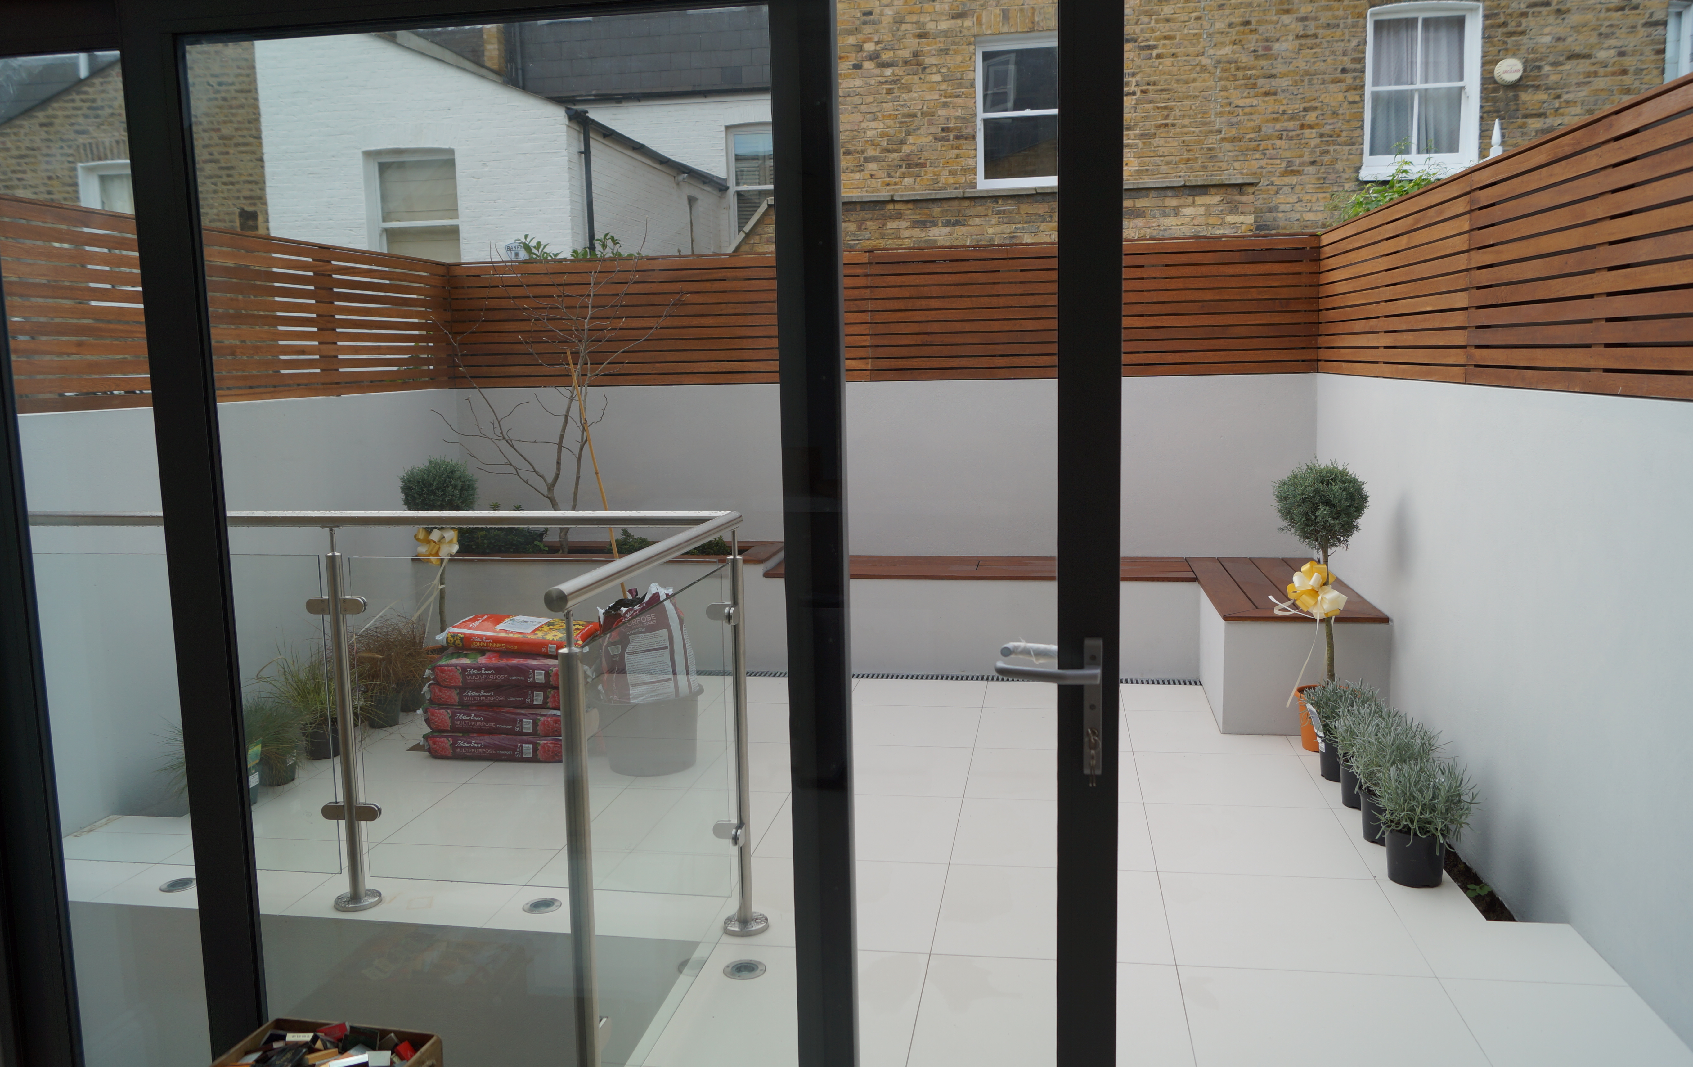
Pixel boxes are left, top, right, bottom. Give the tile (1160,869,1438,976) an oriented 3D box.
[{"bbox_3d":[1.154,1.026,3.342,0.600,0.015,0.600,0,7,9],"label":"tile"}]

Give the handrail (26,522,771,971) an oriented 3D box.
[{"bbox_3d":[-1.499,0.564,3.002,2.370,1.122,1.204,0,8,9],"label":"handrail"}]

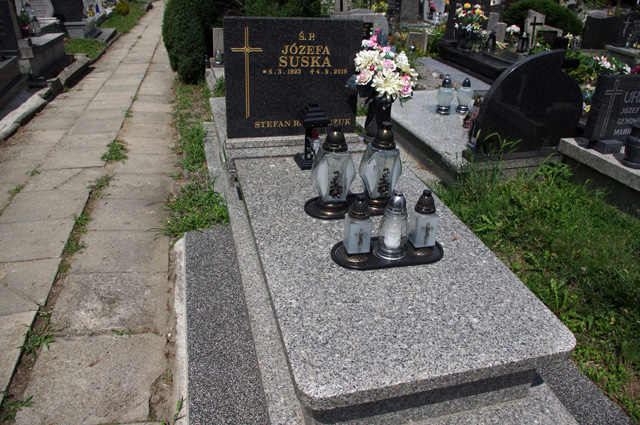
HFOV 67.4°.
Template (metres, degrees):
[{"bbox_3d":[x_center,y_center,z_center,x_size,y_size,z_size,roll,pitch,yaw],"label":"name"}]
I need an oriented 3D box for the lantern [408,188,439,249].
[{"bbox_3d":[0.404,0.018,1.832,0.083,0.216,0.083,-4,28,-15],"label":"lantern"}]

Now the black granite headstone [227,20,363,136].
[{"bbox_3d":[-0.150,-0.764,2.751,0.771,0.642,0.080,-5,26,-15],"label":"black granite headstone"}]

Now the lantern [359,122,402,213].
[{"bbox_3d":[0.270,-0.206,2.053,0.168,0.367,0.168,-4,29,-16],"label":"lantern"}]

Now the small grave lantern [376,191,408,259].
[{"bbox_3d":[0.287,0.034,1.800,0.115,0.260,0.115,-5,29,-15],"label":"small grave lantern"}]

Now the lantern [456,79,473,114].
[{"bbox_3d":[1.330,-1.057,4.349,0.140,0.284,0.140,-5,26,-15],"label":"lantern"}]

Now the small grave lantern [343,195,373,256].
[{"bbox_3d":[0.140,0.038,1.764,0.086,0.209,0.086,-5,29,-16],"label":"small grave lantern"}]

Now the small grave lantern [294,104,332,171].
[{"bbox_3d":[-0.030,-0.392,2.412,0.145,0.316,0.145,-4,29,-16],"label":"small grave lantern"}]

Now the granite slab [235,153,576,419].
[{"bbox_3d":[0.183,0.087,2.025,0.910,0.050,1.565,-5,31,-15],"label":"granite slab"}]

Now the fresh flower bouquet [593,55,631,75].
[{"bbox_3d":[2.615,-1.319,4.300,0.310,0.200,0.250,-4,27,-16],"label":"fresh flower bouquet"}]

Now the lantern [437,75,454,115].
[{"bbox_3d":[1.138,-1.062,4.310,0.145,0.310,0.145,-5,26,-15],"label":"lantern"}]

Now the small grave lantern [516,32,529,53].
[{"bbox_3d":[3.041,-2.553,7.200,0.140,0.300,0.140,-4,27,-16],"label":"small grave lantern"}]

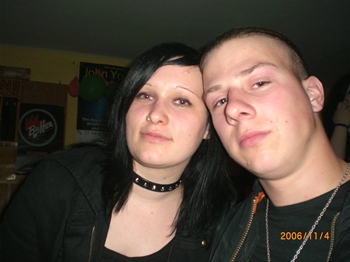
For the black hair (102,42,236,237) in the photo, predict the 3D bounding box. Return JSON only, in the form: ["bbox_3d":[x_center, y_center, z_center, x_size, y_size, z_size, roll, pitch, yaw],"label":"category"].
[{"bbox_3d":[-0.006,0.010,0.720,0.240,0.345,0.220,3,-6,10],"label":"black hair"}]

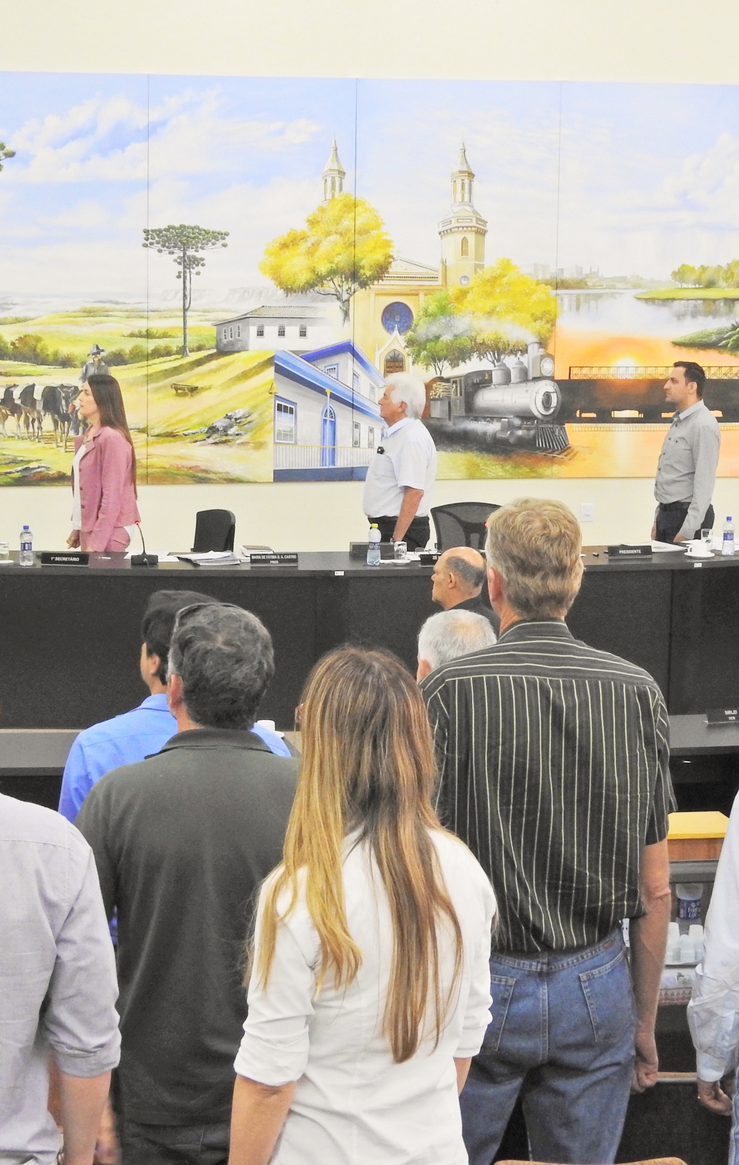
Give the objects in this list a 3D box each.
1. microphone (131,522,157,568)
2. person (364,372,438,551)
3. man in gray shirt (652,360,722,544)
[{"bbox_3d":[-1.142,-0.204,14.757,0.135,0.200,0.210,0,10,-6],"label":"microphone"},{"bbox_3d":[0.170,-0.277,15.623,0.360,1.686,0.500,-1,10,-10],"label":"person"},{"bbox_3d":[1.740,-0.353,16.083,0.350,1.733,0.500,-1,10,-13],"label":"man in gray shirt"}]

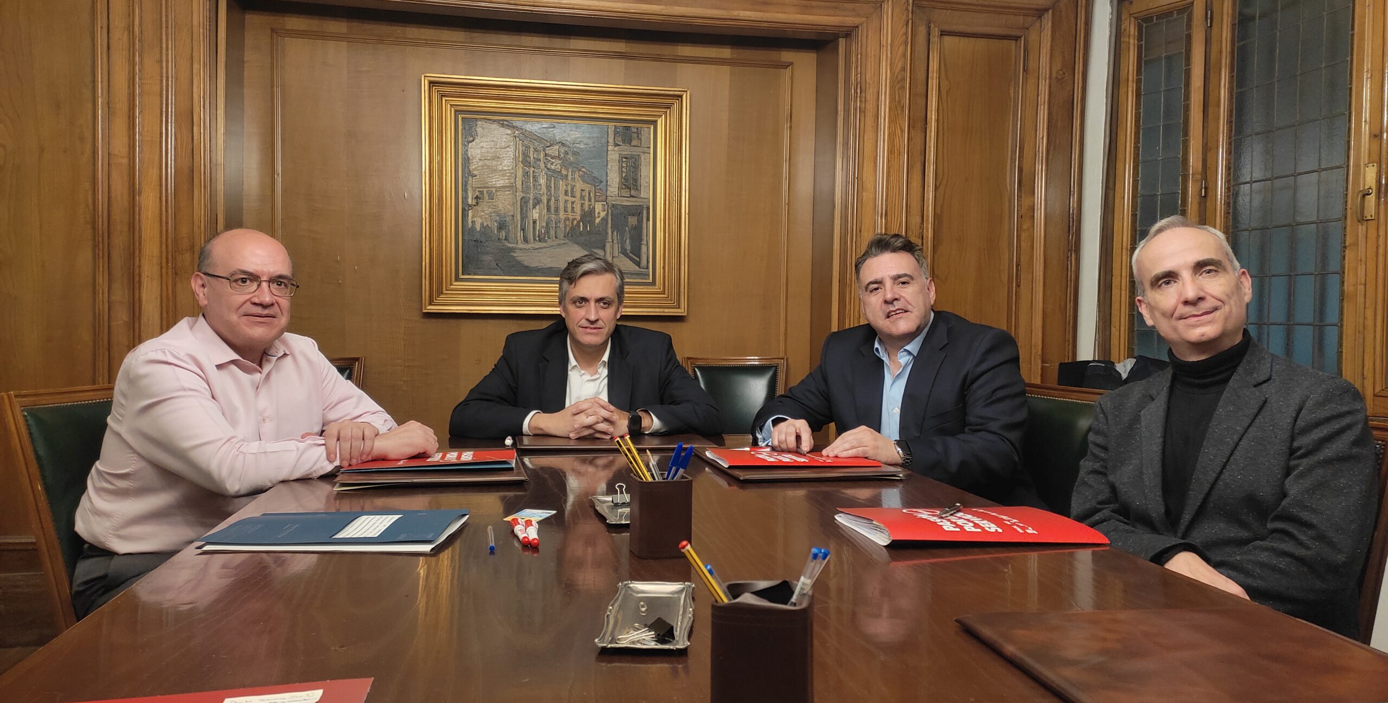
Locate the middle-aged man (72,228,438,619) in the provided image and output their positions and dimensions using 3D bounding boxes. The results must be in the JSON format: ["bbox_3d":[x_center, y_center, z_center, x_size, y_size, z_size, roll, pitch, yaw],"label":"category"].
[{"bbox_3d":[-0.783,0.377,2.009,0.740,1.223,0.600,2,2,23],"label":"middle-aged man"}]

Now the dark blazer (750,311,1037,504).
[{"bbox_3d":[0.464,0.223,2.360,0.600,0.615,0.520,2,2,38],"label":"dark blazer"}]

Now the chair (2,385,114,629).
[{"bbox_3d":[-1.016,0.542,2.173,0.570,0.920,0.460,2,2,17],"label":"chair"}]

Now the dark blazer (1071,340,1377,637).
[{"bbox_3d":[0.849,0.273,1.726,0.560,0.590,0.480,3,3,44],"label":"dark blazer"}]

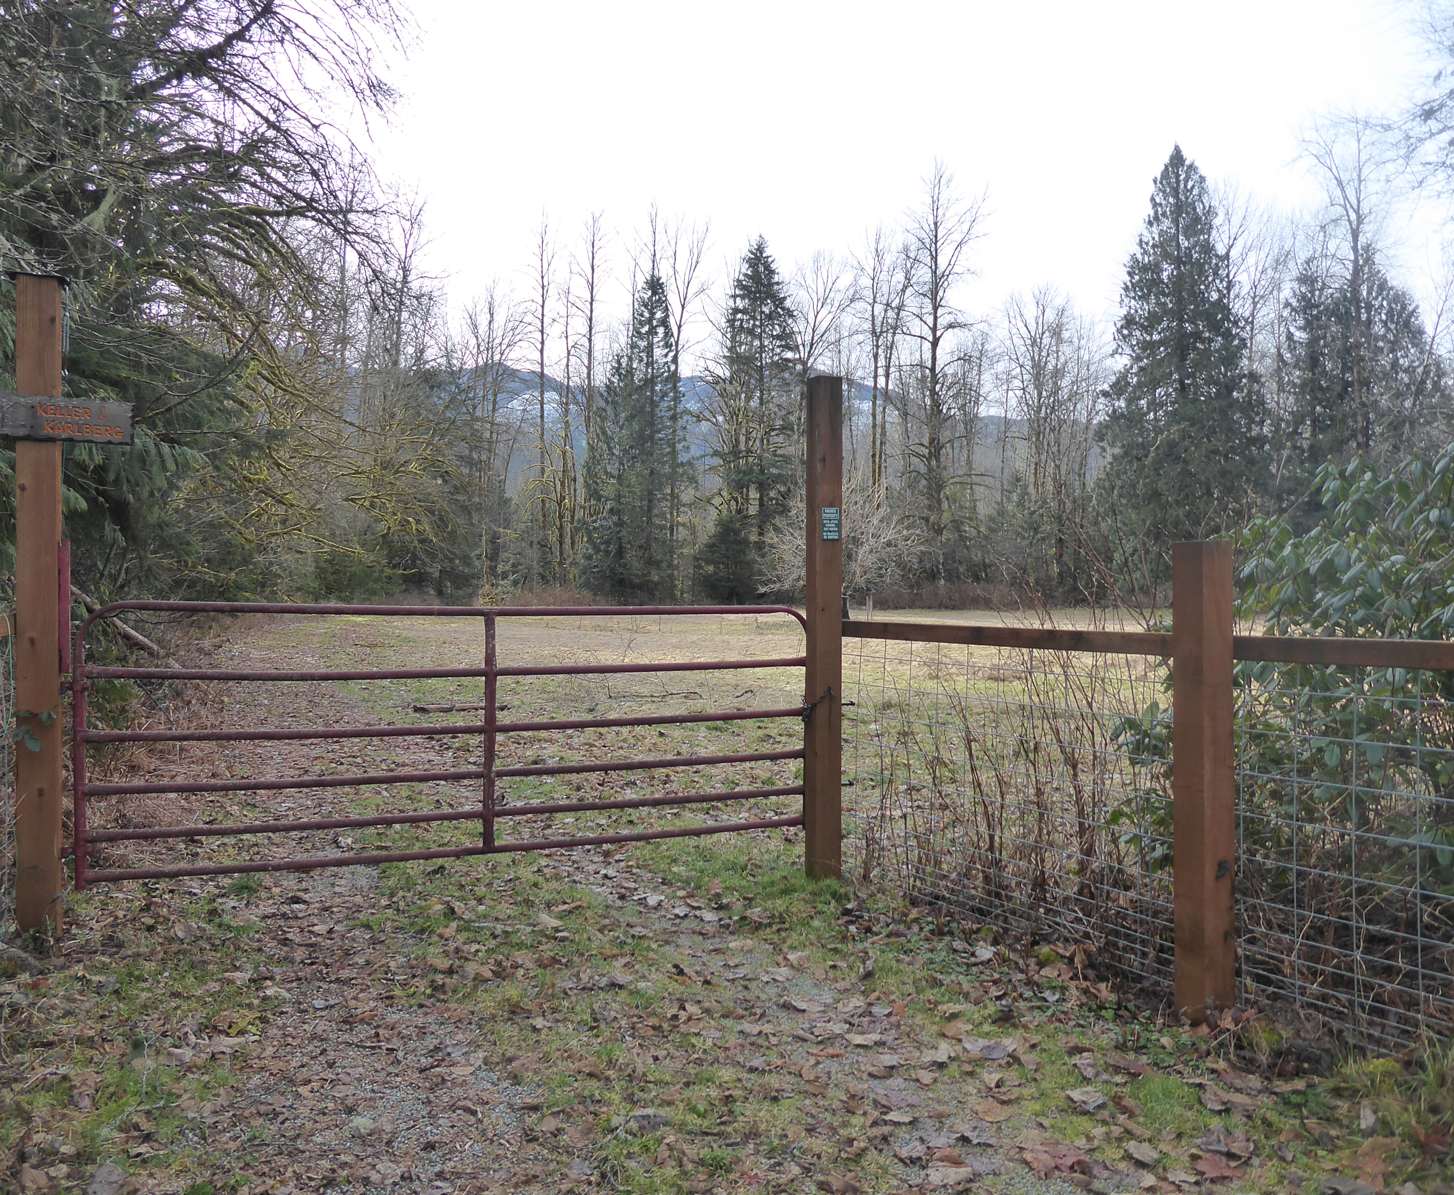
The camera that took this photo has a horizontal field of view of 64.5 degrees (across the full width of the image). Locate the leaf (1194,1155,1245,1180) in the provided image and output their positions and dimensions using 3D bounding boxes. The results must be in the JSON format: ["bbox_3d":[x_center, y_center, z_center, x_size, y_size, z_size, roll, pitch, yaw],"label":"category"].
[{"bbox_3d":[1.266,1.466,2.960,0.134,0.027,0.080,0,0,0],"label":"leaf"}]

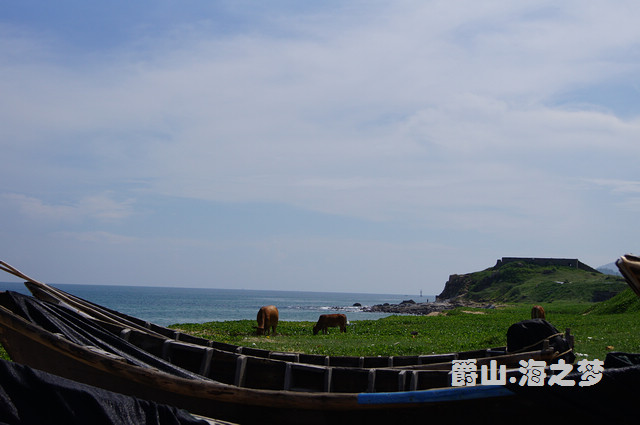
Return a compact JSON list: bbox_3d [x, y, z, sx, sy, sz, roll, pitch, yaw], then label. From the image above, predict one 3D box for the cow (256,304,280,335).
[{"bbox_3d":[-2.134,4.317,42.500,0.600,1.240,1.850,1,-4,16],"label":"cow"}]

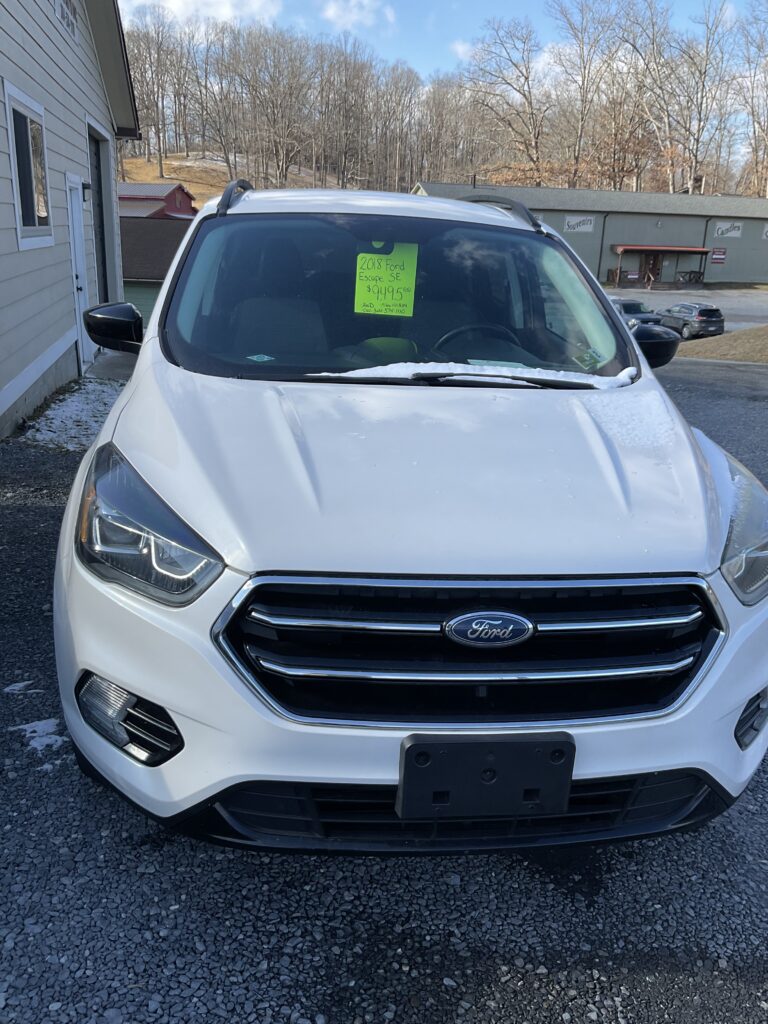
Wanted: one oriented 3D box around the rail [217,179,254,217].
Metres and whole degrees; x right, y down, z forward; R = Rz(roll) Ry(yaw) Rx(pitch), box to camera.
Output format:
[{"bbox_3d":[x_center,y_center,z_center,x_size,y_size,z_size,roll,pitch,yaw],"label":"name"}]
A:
[{"bbox_3d":[-0.646,-1.431,3.917,0.110,0.160,1.800,1,18,-8],"label":"rail"}]

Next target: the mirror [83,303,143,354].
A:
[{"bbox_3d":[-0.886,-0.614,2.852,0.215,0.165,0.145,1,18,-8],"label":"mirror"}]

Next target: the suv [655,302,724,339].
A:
[{"bbox_3d":[16.261,-10.248,45.678,1.860,1.680,4.600,-2,19,-11],"label":"suv"}]

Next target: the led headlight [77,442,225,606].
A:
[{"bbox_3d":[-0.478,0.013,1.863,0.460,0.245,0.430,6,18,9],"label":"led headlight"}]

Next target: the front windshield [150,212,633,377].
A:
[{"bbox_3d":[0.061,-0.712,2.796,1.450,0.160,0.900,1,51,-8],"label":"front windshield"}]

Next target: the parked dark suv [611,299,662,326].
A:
[{"bbox_3d":[12.700,-10.114,44.430,1.870,1.710,4.650,-2,19,-13],"label":"parked dark suv"}]

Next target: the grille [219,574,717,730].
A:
[{"bbox_3d":[0.199,0.269,1.681,1.050,0.305,0.165,1,18,-8],"label":"grille"}]

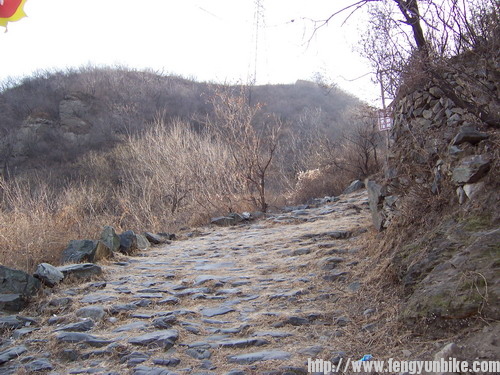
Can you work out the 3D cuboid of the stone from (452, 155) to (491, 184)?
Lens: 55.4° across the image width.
[{"bbox_3d":[3.671,-0.298,7.900,0.600,0.460,0.480,-1,-2,20],"label":"stone"}]

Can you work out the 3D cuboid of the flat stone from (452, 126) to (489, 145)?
[{"bbox_3d":[3.848,-0.905,8.300,0.600,0.280,0.450,-1,-2,20],"label":"flat stone"}]

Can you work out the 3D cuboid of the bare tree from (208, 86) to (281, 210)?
[{"bbox_3d":[-0.164,-1.102,14.200,2.250,3.700,2.100,0,-2,0],"label":"bare tree"}]

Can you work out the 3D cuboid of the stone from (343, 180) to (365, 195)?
[{"bbox_3d":[4.036,0.019,18.500,0.850,0.500,0.600,0,-2,14],"label":"stone"}]

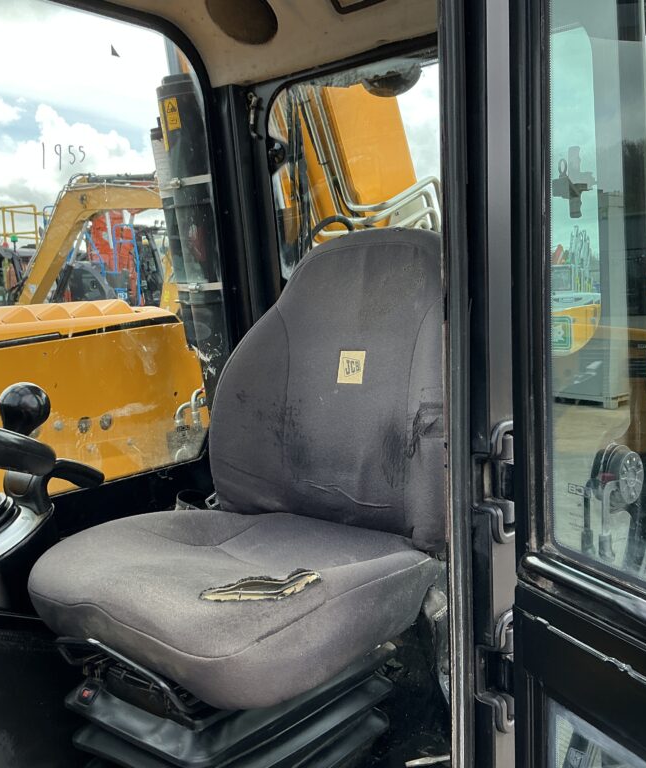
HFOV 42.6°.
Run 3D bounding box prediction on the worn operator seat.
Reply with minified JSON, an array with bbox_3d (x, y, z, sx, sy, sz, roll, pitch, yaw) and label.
[{"bbox_3d":[-0.084,0.044,1.213,0.528,0.557,0.662,4,8,41],"label":"worn operator seat"}]

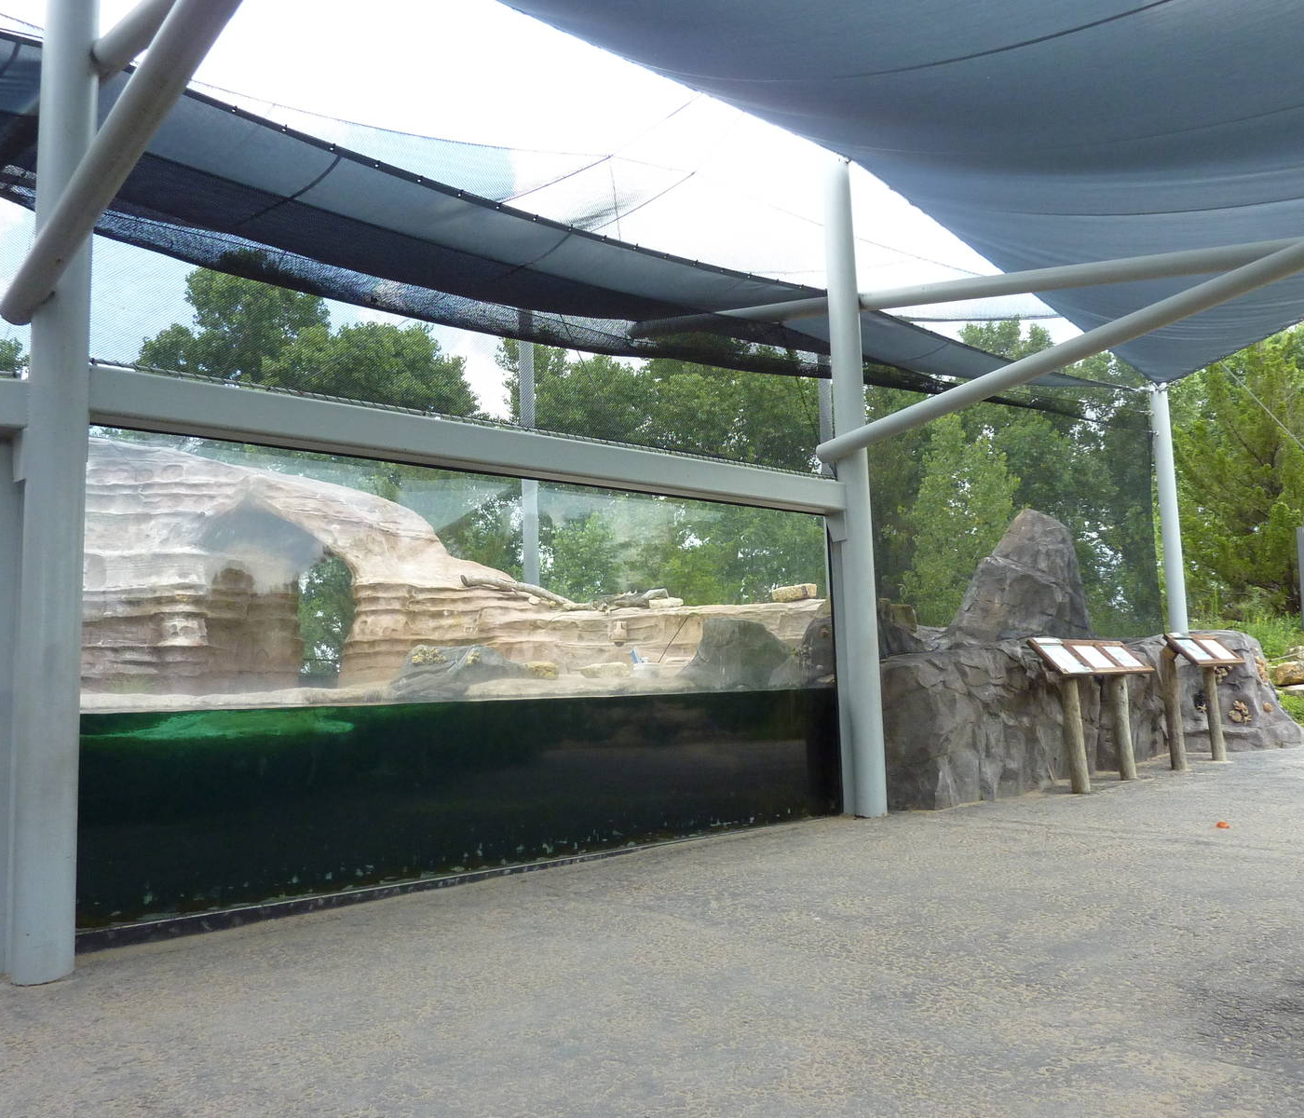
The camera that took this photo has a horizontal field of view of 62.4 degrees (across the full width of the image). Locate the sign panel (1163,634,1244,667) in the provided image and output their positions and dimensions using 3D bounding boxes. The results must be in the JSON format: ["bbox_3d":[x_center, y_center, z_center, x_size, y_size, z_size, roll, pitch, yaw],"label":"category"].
[{"bbox_3d":[5.294,0.874,10.290,1.147,0.375,0.060,3,-52,-42],"label":"sign panel"}]

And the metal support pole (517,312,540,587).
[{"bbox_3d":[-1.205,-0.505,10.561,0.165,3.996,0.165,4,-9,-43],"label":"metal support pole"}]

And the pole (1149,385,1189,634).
[{"bbox_3d":[6.882,-0.280,14.245,0.211,4.115,0.211,4,-9,-43],"label":"pole"}]

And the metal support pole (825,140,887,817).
[{"bbox_3d":[1.434,-0.584,7.686,0.214,4.766,0.214,4,-9,-43],"label":"metal support pole"}]

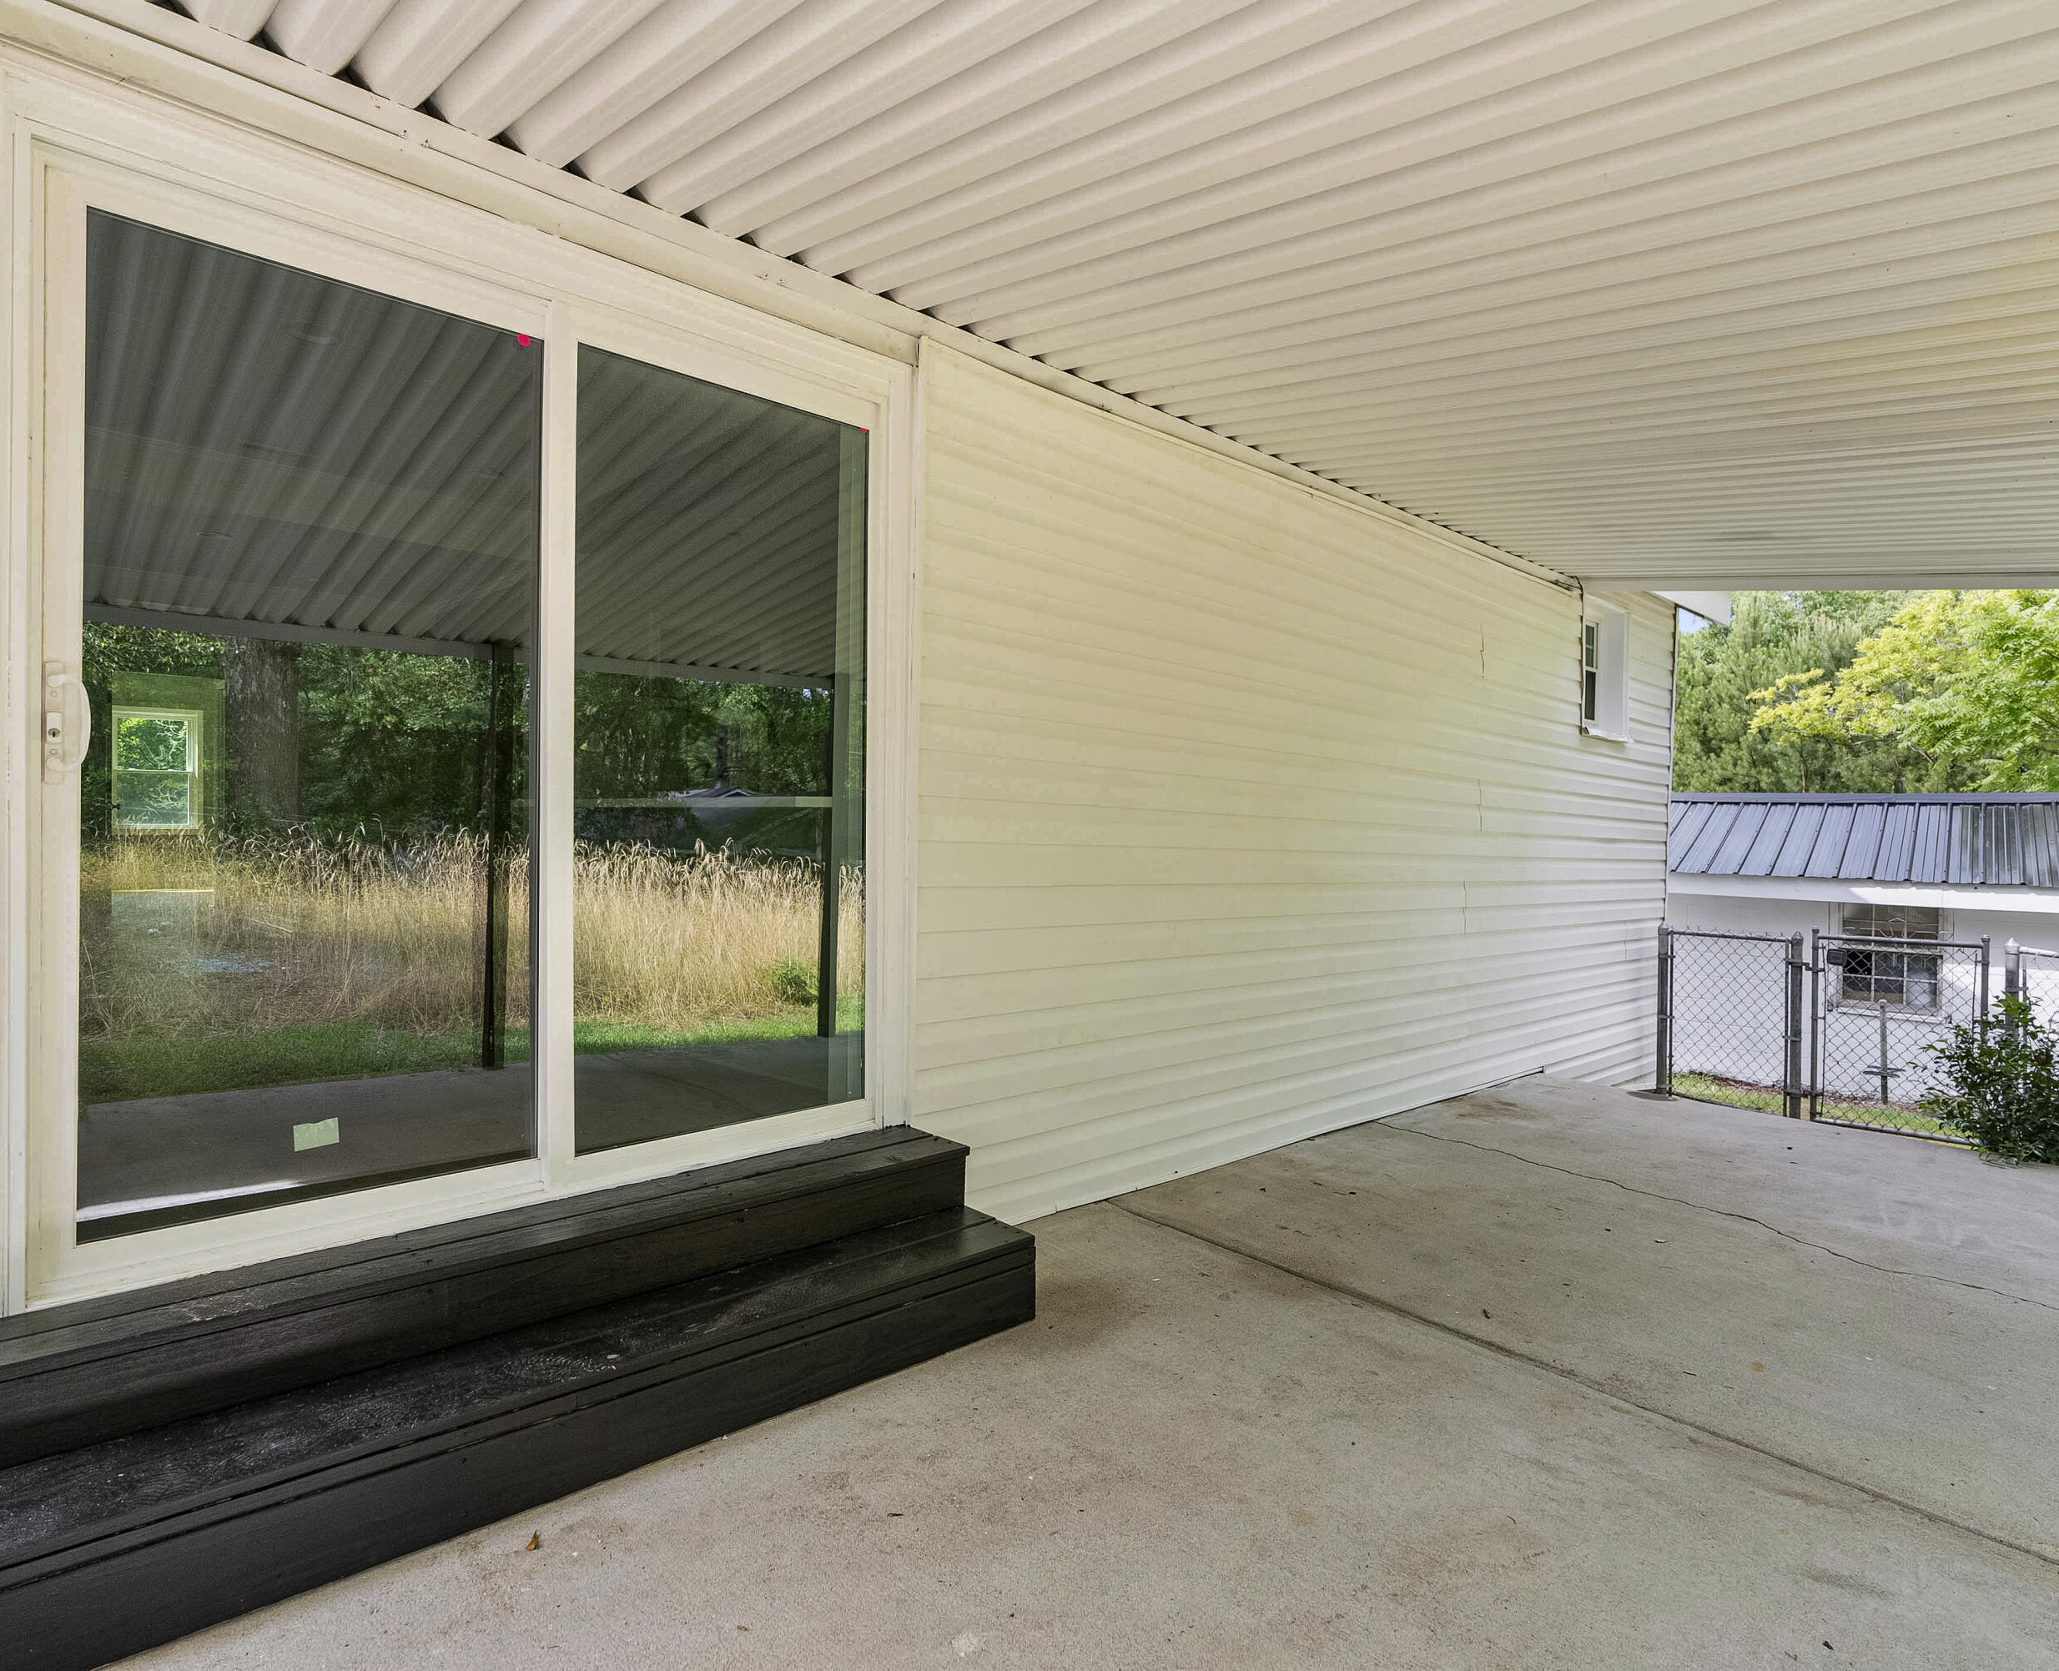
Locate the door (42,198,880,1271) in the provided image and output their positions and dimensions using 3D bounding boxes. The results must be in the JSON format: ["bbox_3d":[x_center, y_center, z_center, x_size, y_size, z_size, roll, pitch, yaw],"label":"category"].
[{"bbox_3d":[-1.063,-0.187,2.496,1.725,1.946,0.102,1,0,-42],"label":"door"}]

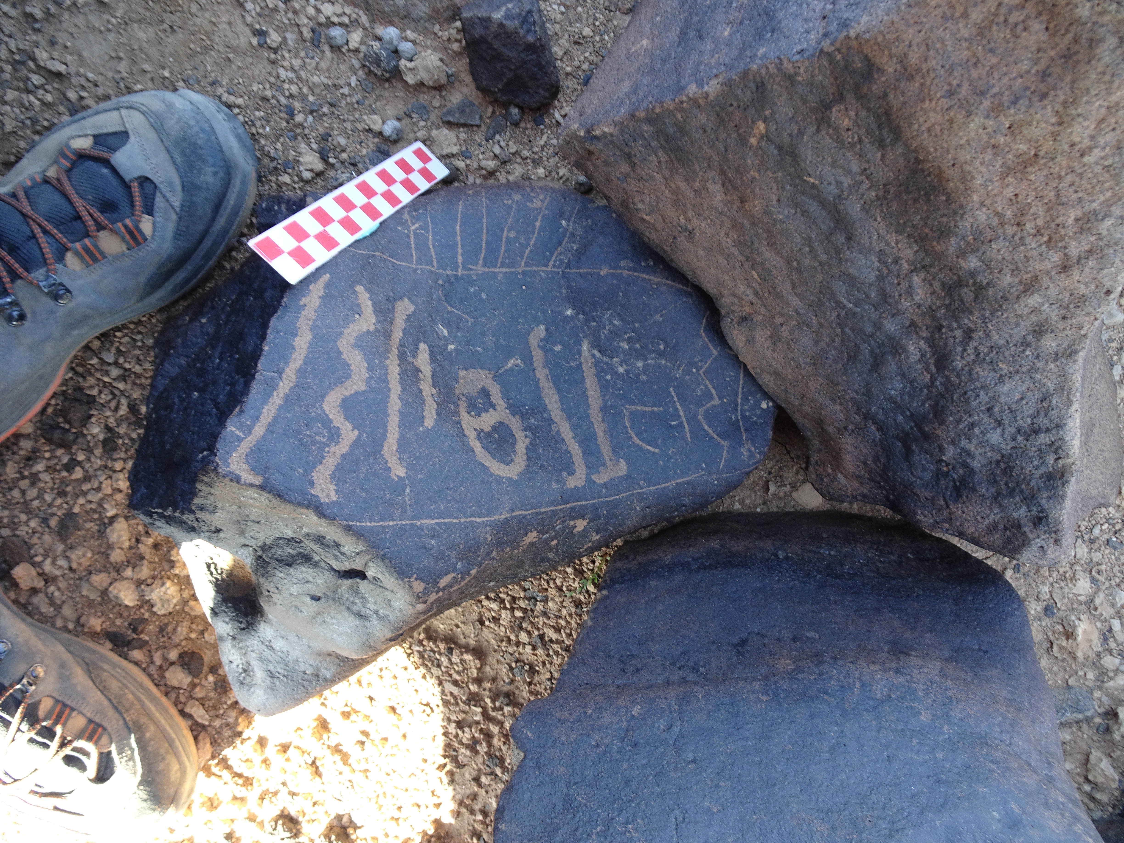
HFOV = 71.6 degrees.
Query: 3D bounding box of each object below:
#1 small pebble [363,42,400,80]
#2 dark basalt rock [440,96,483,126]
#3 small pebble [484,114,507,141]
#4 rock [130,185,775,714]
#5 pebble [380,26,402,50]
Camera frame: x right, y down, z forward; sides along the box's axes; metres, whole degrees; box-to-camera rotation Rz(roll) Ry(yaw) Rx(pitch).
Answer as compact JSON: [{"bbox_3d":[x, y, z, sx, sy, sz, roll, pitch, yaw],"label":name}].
[{"bbox_3d":[-0.113,-0.225,0.486,0.024,0.017,0.019,44,75,-9],"label":"small pebble"},{"bbox_3d":[-0.065,-0.199,0.501,0.026,0.011,0.016,16,81,-15],"label":"dark basalt rock"},{"bbox_3d":[-0.043,-0.192,0.508,0.011,0.009,0.018,31,77,-12],"label":"small pebble"},{"bbox_3d":[-0.053,-0.023,0.438,0.370,0.120,0.270,-19,91,-17],"label":"rock"},{"bbox_3d":[-0.108,-0.241,0.491,0.014,0.013,0.015,1,85,-17],"label":"pebble"}]

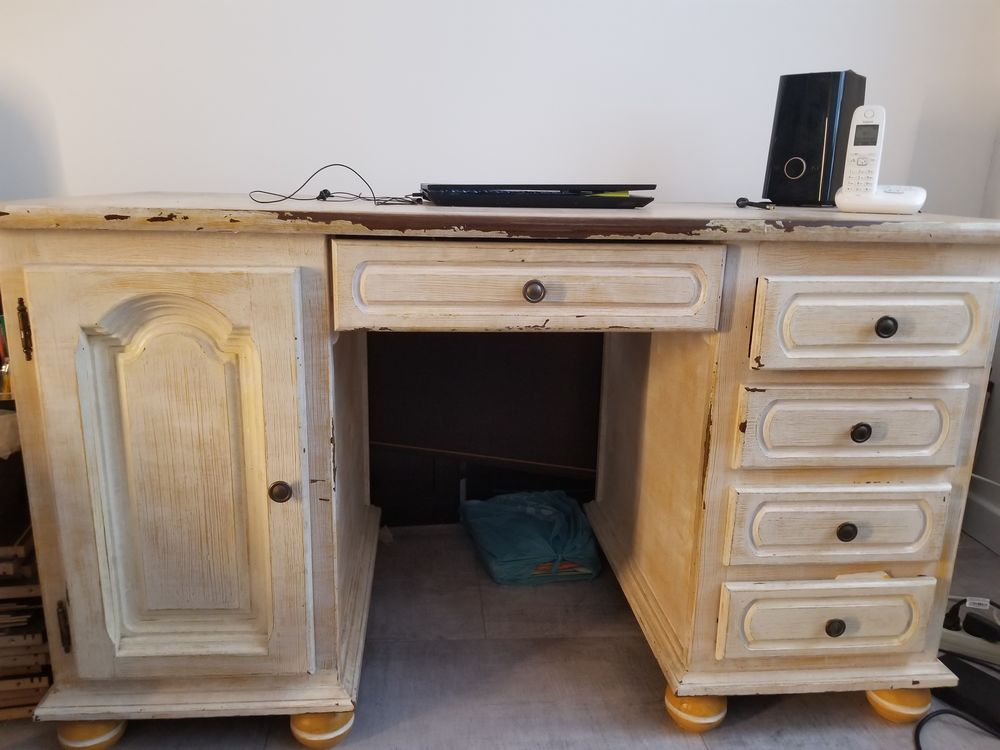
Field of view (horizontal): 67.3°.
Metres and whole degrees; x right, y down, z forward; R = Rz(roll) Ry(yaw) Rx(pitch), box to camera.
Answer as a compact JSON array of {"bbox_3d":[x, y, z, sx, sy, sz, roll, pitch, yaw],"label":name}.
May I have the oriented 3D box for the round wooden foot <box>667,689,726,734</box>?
[{"bbox_3d":[0.291,0.483,1.122,0.091,0.088,0.091,1,14,0],"label":"round wooden foot"}]

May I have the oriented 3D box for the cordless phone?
[{"bbox_3d":[0.599,-0.332,1.165,0.122,0.156,0.090,8,16,26],"label":"cordless phone"}]

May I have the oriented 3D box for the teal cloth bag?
[{"bbox_3d":[0.067,0.350,1.661,0.240,0.073,0.290,-2,15,-13],"label":"teal cloth bag"}]

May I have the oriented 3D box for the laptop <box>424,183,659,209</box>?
[{"bbox_3d":[0.028,-0.275,1.141,0.290,0.032,0.390,-1,14,-8],"label":"laptop"}]

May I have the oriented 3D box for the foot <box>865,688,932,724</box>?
[{"bbox_3d":[0.609,0.483,1.152,0.091,0.088,0.091,0,14,-5],"label":"foot"}]

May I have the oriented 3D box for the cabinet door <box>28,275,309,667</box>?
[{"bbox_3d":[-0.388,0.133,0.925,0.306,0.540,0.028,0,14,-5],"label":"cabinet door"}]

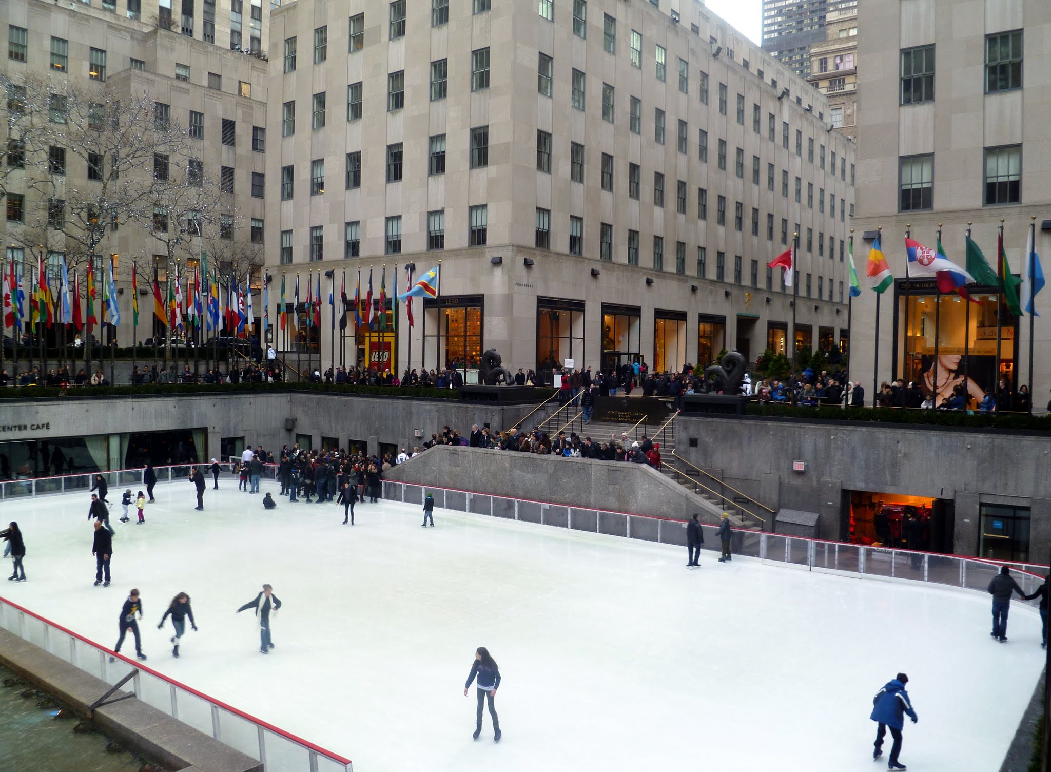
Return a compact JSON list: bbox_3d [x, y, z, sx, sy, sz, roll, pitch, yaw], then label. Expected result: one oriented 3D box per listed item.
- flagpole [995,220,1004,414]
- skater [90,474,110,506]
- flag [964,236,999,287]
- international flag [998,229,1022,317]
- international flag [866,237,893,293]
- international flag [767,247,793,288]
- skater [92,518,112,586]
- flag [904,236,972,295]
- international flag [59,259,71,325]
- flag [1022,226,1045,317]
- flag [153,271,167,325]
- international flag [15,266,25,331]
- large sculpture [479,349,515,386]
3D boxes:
[{"bbox_3d":[15.755,-2.051,28.274,0.140,7.000,0.140,2,2,38],"label":"flagpole"},{"bbox_3d":[-17.024,4.266,34.091,0.620,1.520,0.800,3,3,41],"label":"skater"},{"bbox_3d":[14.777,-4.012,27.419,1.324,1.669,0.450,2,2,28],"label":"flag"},{"bbox_3d":[16.038,-3.738,28.145,0.780,2.900,0.500,2,2,29],"label":"international flag"},{"bbox_3d":[12.660,-4.288,30.413,0.920,2.000,0.450,2,2,22],"label":"international flag"},{"bbox_3d":[9.440,-4.416,31.530,0.974,1.530,0.400,1,2,16],"label":"international flag"},{"bbox_3d":[-11.640,4.563,23.354,0.580,1.770,0.480,1,2,11],"label":"skater"},{"bbox_3d":[13.583,-3.914,27.850,2.152,1.829,0.550,2,2,30],"label":"flag"},{"bbox_3d":[-21.148,-4.297,39.031,0.565,3.008,0.400,0,2,-28],"label":"international flag"},{"bbox_3d":[15.673,-3.548,26.238,0.608,2.787,0.450,2,2,31],"label":"flag"},{"bbox_3d":[-18.338,-4.409,42.668,0.701,2.720,0.400,0,2,-23],"label":"flag"},{"bbox_3d":[-26.779,-4.659,45.085,0.500,3.350,0.400,0,2,-31],"label":"international flag"},{"bbox_3d":[-1.407,-0.904,41.623,1.750,1.820,0.950,2,2,38],"label":"large sculpture"}]

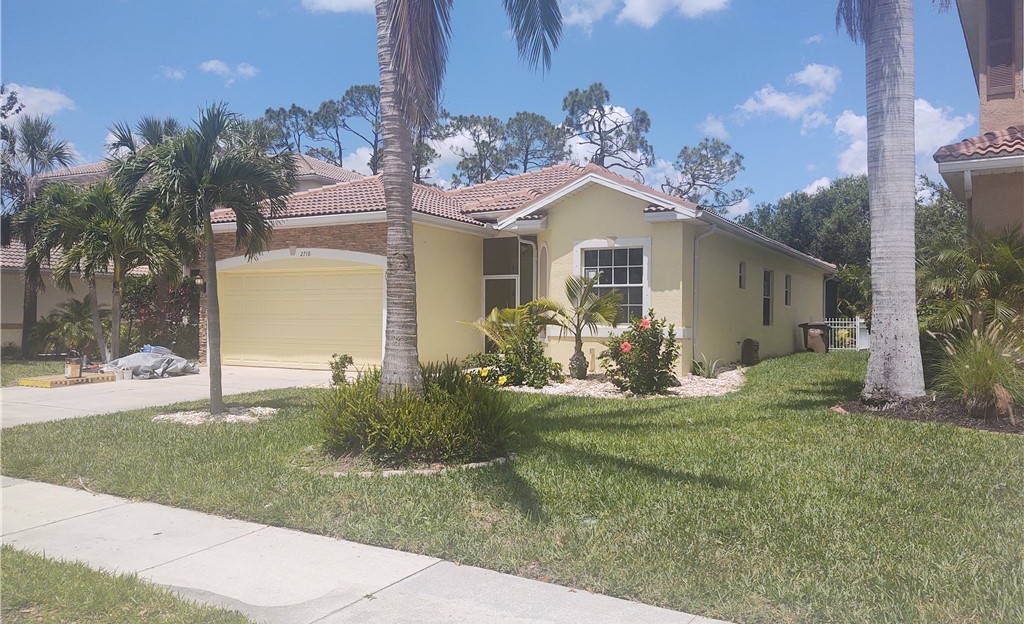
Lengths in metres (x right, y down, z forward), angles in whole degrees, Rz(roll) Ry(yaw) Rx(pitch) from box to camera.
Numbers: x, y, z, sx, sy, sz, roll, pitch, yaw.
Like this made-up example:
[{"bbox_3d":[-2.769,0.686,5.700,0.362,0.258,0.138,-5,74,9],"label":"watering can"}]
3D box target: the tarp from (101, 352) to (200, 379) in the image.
[{"bbox_3d":[-7.649,1.090,16.900,2.200,0.500,1.250,0,-1,16],"label":"tarp"}]

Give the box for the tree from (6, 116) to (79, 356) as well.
[{"bbox_3d":[-13.133,-2.071,22.200,2.200,6.700,2.200,0,-1,29],"label":"tree"}]

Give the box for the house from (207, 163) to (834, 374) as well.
[{"bbox_3d":[2.542,-1.485,25.290,11.700,5.750,21.500,0,-1,29],"label":"house"}]

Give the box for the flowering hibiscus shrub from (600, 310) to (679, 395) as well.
[{"bbox_3d":[2.011,0.639,12.600,1.250,1.330,1.200,0,-1,29],"label":"flowering hibiscus shrub"}]

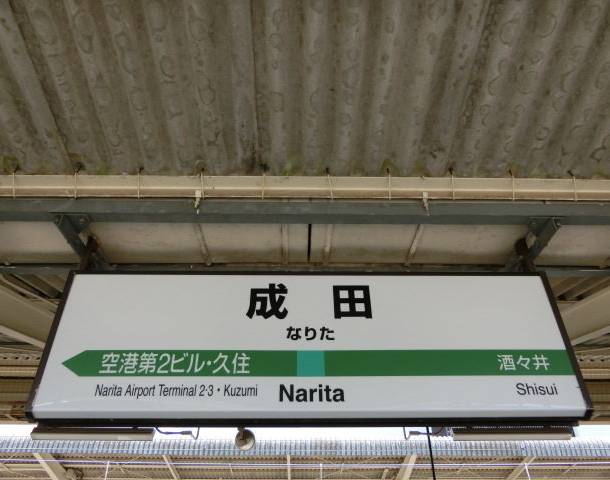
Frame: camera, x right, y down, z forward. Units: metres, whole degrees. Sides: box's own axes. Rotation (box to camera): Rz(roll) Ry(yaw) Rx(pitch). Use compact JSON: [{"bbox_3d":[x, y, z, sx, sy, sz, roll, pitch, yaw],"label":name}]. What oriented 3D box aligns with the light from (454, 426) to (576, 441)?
[{"bbox_3d":[0.749,0.710,1.687,0.428,0.043,0.055,0,-35,-1],"label":"light"}]

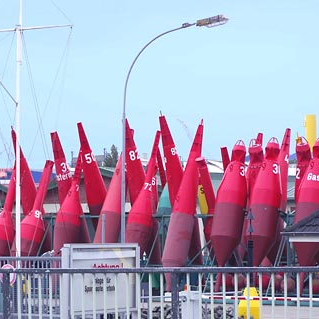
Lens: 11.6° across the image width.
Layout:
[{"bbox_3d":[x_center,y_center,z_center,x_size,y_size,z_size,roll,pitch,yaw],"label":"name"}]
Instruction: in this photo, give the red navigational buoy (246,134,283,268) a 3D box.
[{"bbox_3d":[4.010,2.120,60.000,1.150,5.977,1.150,0,-9,45],"label":"red navigational buoy"}]

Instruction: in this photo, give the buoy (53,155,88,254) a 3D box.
[{"bbox_3d":[-3.878,2.421,68.000,1.120,5.982,1.120,-1,-15,45],"label":"buoy"}]

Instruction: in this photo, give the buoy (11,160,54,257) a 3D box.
[{"bbox_3d":[-5.541,2.735,69.500,1.050,5.651,1.050,-1,-21,45],"label":"buoy"}]

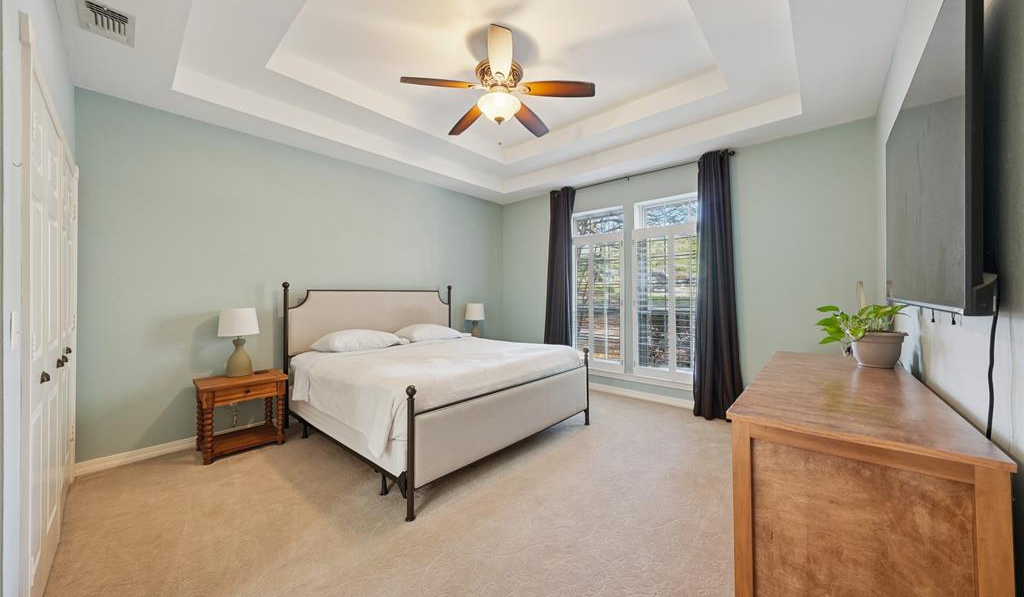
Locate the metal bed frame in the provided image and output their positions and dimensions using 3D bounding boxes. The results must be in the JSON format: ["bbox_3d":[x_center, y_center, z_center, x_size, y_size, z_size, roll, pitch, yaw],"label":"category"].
[{"bbox_3d":[-0.702,0.542,3.313,2.110,1.394,1.990,0,1,42],"label":"metal bed frame"}]

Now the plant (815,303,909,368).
[{"bbox_3d":[1.932,0.198,1.909,0.340,0.330,0.300,0,1,42],"label":"plant"}]

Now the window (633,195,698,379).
[{"bbox_3d":[1.825,-0.114,3.901,0.875,2.085,0.100,0,1,42],"label":"window"}]

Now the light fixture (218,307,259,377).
[{"bbox_3d":[-2.340,0.370,2.926,0.285,0.596,0.285,0,1,42],"label":"light fixture"}]

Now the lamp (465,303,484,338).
[{"bbox_3d":[-0.532,0.354,4.960,0.285,0.596,0.285,0,0,0],"label":"lamp"}]

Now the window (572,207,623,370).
[{"bbox_3d":[1.095,-0.117,4.550,0.830,2.085,0.100,0,1,42],"label":"window"}]

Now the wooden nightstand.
[{"bbox_3d":[-2.255,0.956,2.845,0.447,0.576,0.544,0,1,42],"label":"wooden nightstand"}]

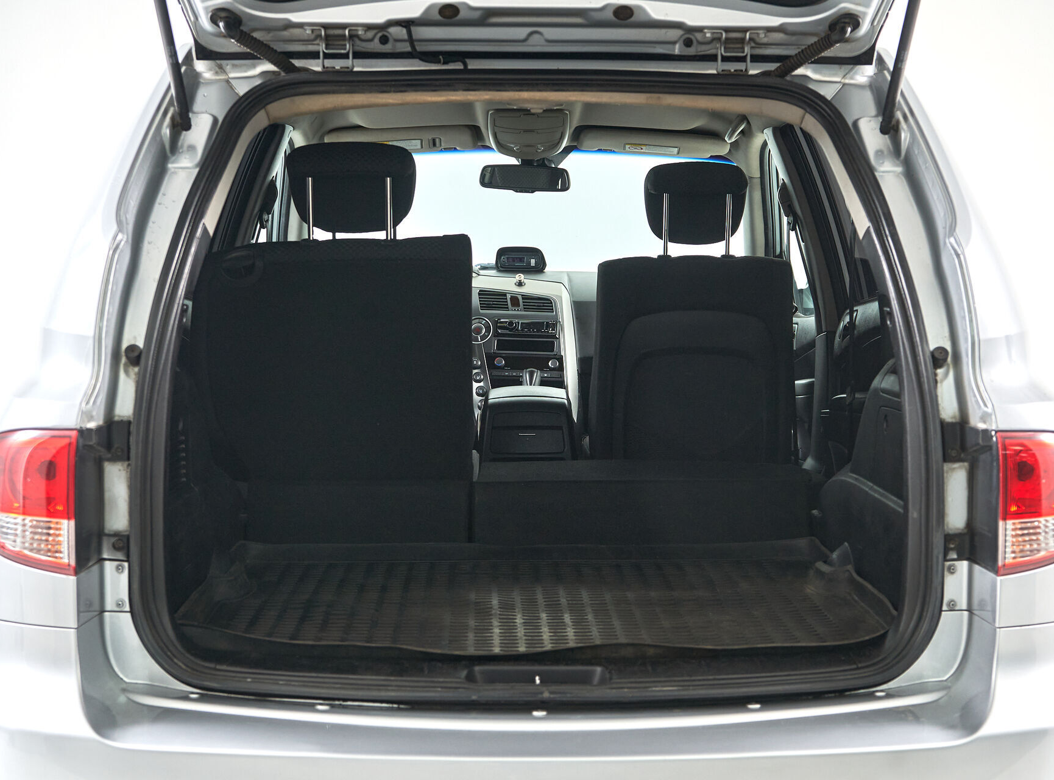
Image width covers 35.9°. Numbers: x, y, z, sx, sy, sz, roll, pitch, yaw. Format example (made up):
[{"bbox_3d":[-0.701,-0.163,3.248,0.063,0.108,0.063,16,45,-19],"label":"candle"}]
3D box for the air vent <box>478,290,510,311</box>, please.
[{"bbox_3d":[-0.102,-0.273,4.950,0.094,0.059,0.035,0,-9,-1],"label":"air vent"}]

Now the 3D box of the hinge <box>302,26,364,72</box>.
[{"bbox_3d":[-0.280,-0.499,2.370,0.091,0.066,0.070,0,6,-1],"label":"hinge"}]

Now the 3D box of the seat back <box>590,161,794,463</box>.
[{"bbox_3d":[0.392,-0.143,3.939,0.480,0.790,0.260,0,20,-1],"label":"seat back"}]

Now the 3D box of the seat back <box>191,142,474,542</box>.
[{"bbox_3d":[-0.358,-0.088,3.033,0.510,0.730,0.230,0,16,-1],"label":"seat back"}]

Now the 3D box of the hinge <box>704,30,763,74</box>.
[{"bbox_3d":[0.302,-0.493,2.370,0.086,0.066,0.070,0,6,-1],"label":"hinge"}]

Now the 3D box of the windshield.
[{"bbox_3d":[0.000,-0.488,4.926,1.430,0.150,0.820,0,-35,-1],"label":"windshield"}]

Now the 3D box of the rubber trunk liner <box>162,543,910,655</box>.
[{"bbox_3d":[0.006,0.326,2.680,1.070,0.065,0.750,0,6,-1],"label":"rubber trunk liner"}]

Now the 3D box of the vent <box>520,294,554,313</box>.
[{"bbox_3d":[0.033,-0.263,4.950,0.102,0.058,0.035,0,-9,-1],"label":"vent"}]

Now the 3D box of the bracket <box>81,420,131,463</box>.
[{"bbox_3d":[-0.549,0.067,2.120,0.060,0.055,0.070,0,6,-1],"label":"bracket"}]

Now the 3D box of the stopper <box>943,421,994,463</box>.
[{"bbox_3d":[0.575,0.067,2.120,0.060,0.055,0.070,0,6,-1],"label":"stopper"}]

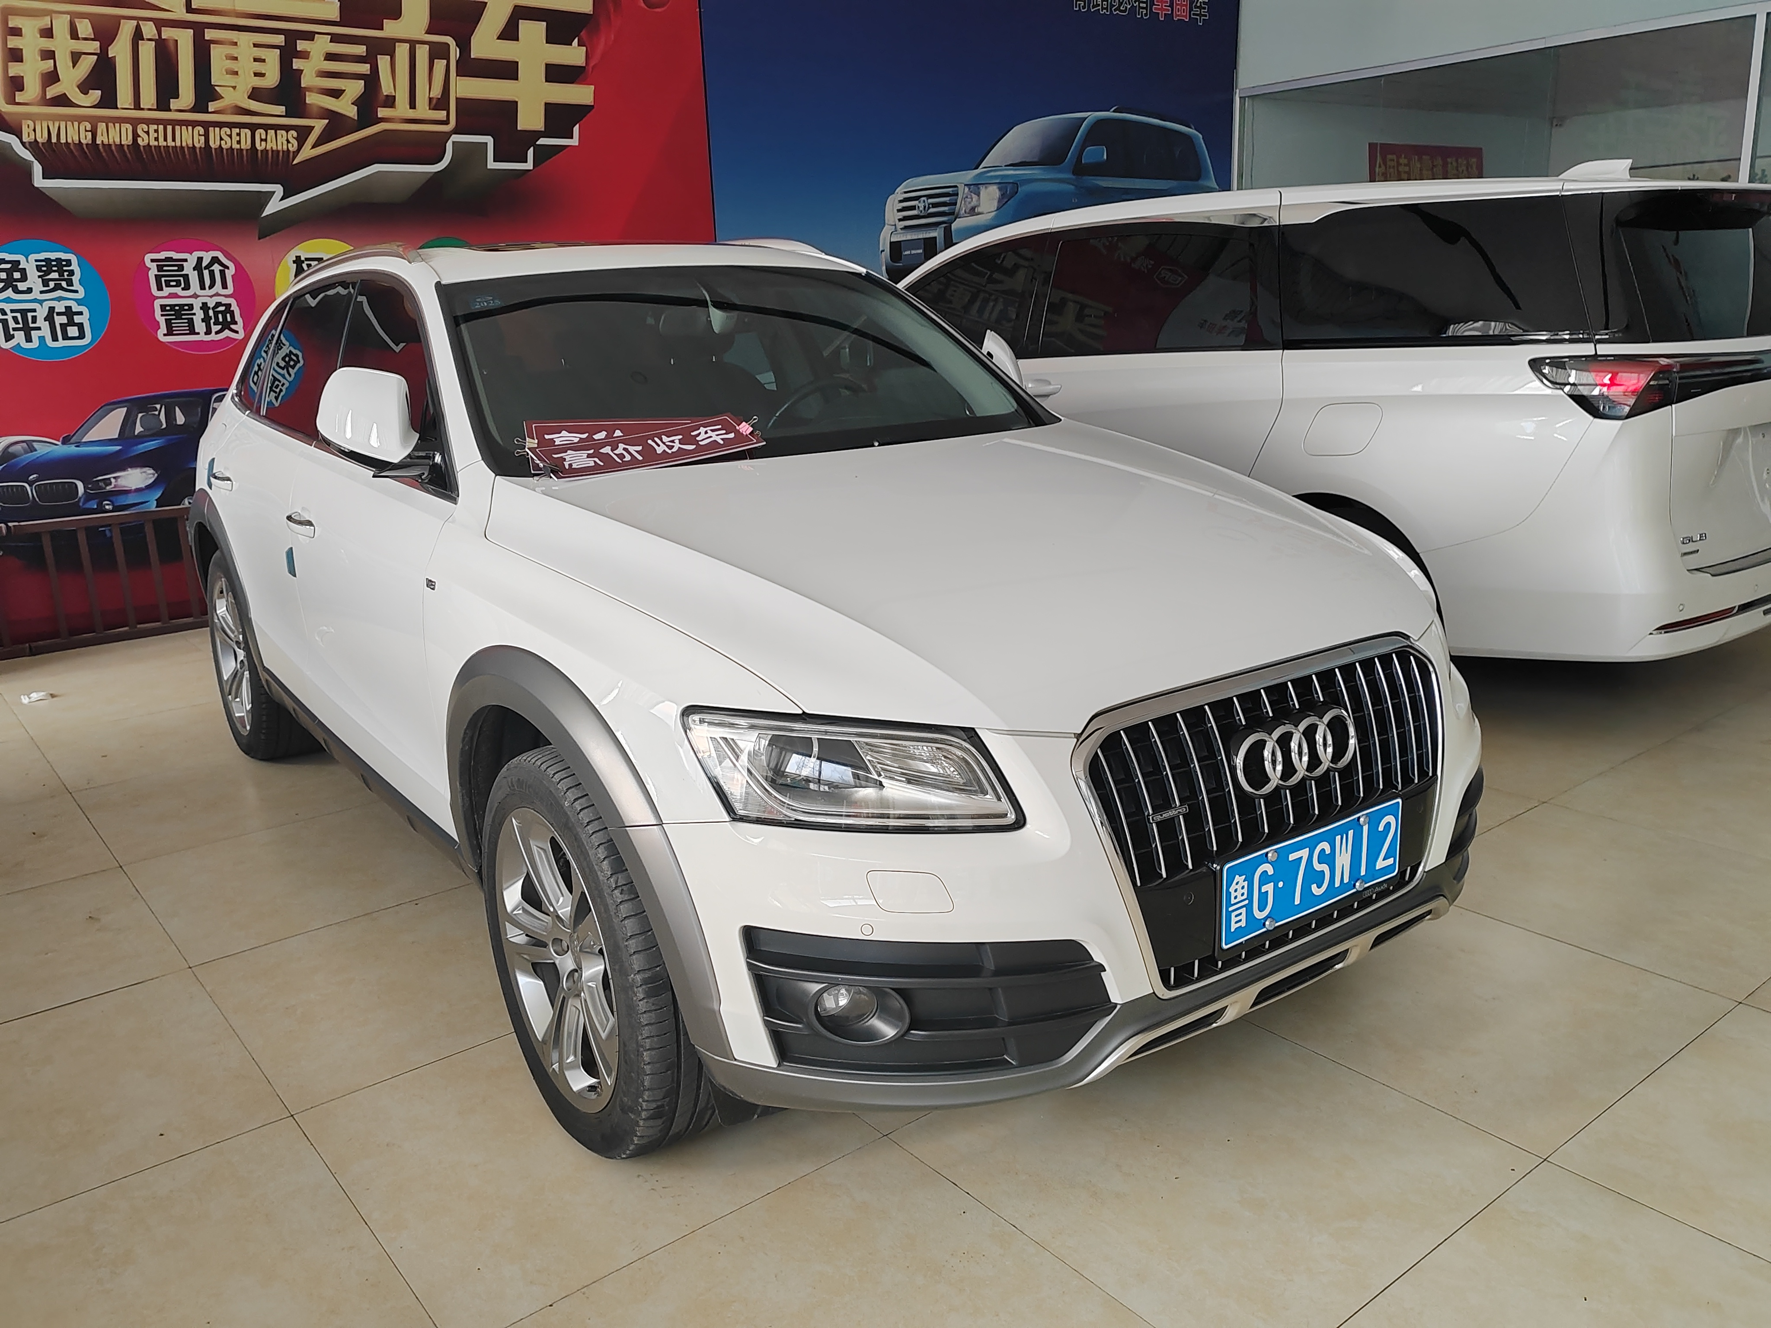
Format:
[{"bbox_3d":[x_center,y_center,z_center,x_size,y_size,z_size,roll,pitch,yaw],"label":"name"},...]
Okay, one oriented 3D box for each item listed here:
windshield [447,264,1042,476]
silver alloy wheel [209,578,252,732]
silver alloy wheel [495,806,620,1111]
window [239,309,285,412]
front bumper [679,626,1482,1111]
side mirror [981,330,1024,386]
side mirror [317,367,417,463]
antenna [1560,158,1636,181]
[{"bbox_3d":[-0.328,-0.716,3.339,1.480,0.140,0.860,-12,52,-33],"label":"windshield"},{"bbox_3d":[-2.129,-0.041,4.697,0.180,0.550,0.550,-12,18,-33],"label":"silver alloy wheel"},{"bbox_3d":[-0.512,0.500,2.467,0.180,0.550,0.550,-12,18,-33],"label":"silver alloy wheel"},{"bbox_3d":[-1.971,-0.958,4.366,0.070,0.350,0.470,12,4,-37],"label":"window"},{"bbox_3d":[0.554,0.276,2.349,1.860,0.660,0.470,-12,18,-33],"label":"front bumper"},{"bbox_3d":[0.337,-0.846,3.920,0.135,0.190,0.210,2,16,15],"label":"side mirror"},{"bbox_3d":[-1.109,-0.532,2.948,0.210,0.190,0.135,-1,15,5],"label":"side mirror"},{"bbox_3d":[2.539,-1.762,4.936,0.250,0.090,0.080,4,16,23],"label":"antenna"}]

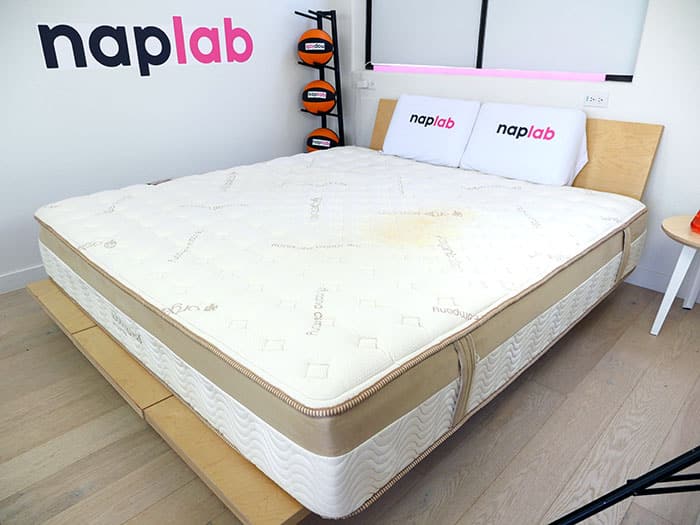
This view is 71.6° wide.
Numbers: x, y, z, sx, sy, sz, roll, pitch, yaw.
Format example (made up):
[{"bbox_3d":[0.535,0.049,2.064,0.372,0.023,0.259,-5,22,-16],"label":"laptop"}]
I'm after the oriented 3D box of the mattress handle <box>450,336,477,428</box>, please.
[{"bbox_3d":[0.301,0.315,1.300,0.040,0.265,0.070,20,30,41],"label":"mattress handle"}]

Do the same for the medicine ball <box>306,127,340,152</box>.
[{"bbox_3d":[-0.189,-0.845,3.460,0.235,0.235,0.235,-1,22,0],"label":"medicine ball"}]

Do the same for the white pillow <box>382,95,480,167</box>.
[{"bbox_3d":[0.510,-0.839,3.040,0.620,0.400,0.150,20,5,41],"label":"white pillow"}]

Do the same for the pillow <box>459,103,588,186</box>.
[{"bbox_3d":[0.952,-0.652,2.670,0.620,0.410,0.160,20,5,41],"label":"pillow"}]

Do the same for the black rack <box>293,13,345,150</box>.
[{"bbox_3d":[-0.194,-1.018,3.430,0.230,1.380,0.330,20,30,41],"label":"black rack"}]

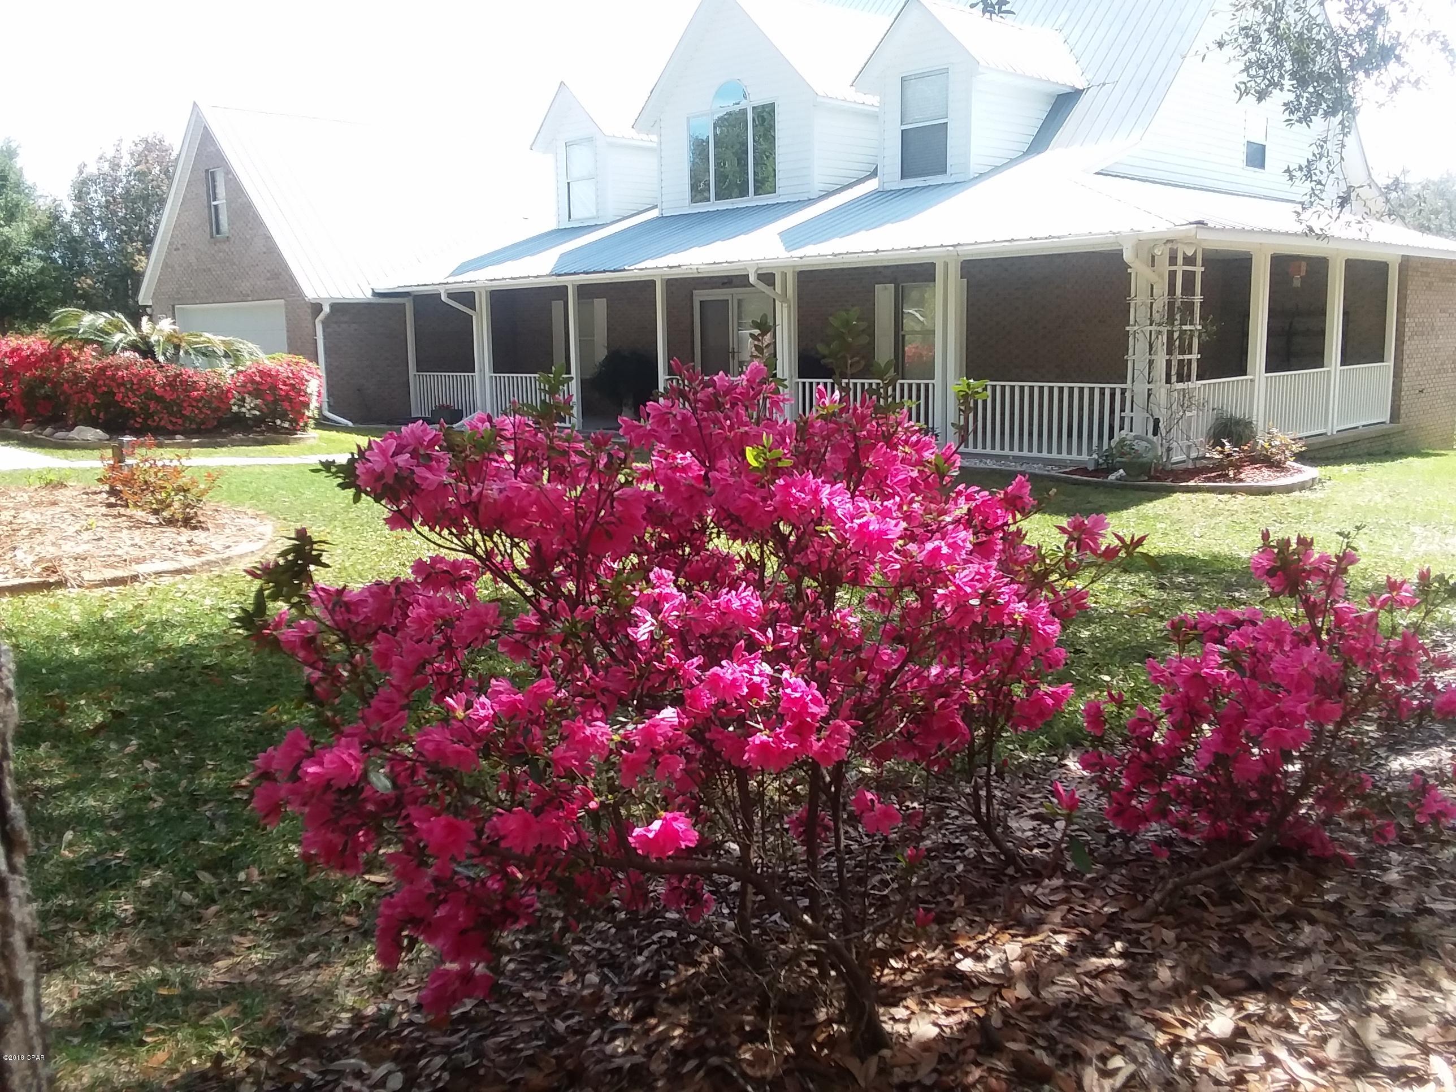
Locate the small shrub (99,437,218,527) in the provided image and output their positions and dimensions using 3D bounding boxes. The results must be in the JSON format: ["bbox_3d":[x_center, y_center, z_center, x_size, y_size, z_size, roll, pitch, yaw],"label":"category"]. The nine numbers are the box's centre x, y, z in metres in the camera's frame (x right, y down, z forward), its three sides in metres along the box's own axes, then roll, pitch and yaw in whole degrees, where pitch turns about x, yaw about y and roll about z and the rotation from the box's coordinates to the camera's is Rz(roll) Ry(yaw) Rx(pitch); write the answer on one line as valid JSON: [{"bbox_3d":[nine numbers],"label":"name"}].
[{"bbox_3d":[-4.906,-0.563,10.534,0.950,0.760,0.900,-6,11,-25],"label":"small shrub"}]

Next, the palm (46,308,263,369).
[{"bbox_3d":[-9.753,-2.968,20.910,3.350,2.200,3.350,-6,11,-24],"label":"palm"}]

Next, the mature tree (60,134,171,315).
[{"bbox_3d":[-17.520,-8.211,36.334,4.200,7.700,4.200,-6,11,-25],"label":"mature tree"}]

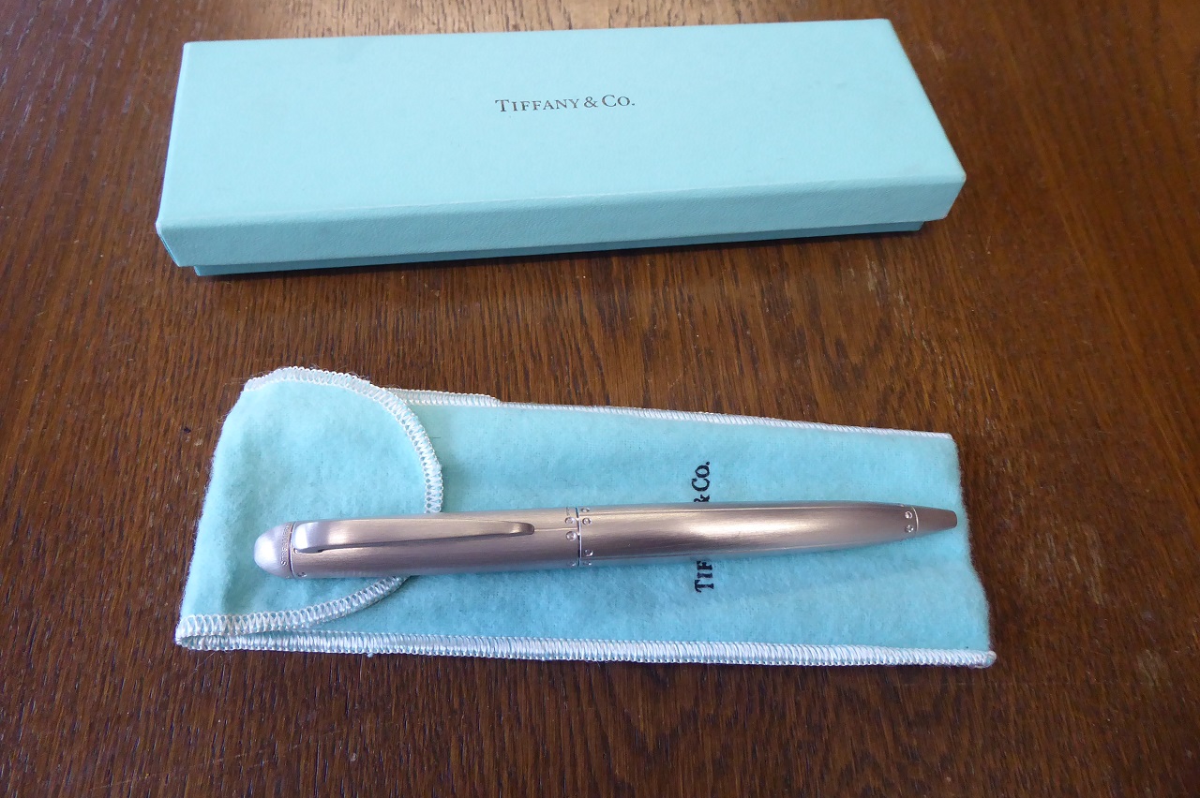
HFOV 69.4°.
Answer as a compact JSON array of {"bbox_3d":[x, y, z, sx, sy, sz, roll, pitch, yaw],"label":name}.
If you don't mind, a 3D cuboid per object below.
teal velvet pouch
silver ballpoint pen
[{"bbox_3d":[0.001,0.022,0.168,0.149,0.006,0.055,3,59,-3],"label":"teal velvet pouch"},{"bbox_3d":[0.004,0.025,0.160,0.131,0.013,0.011,-2,59,-6],"label":"silver ballpoint pen"}]

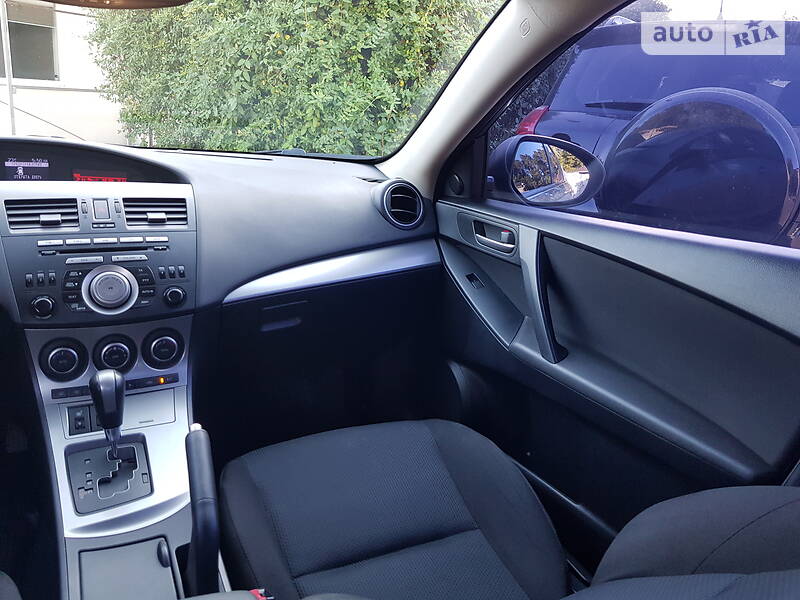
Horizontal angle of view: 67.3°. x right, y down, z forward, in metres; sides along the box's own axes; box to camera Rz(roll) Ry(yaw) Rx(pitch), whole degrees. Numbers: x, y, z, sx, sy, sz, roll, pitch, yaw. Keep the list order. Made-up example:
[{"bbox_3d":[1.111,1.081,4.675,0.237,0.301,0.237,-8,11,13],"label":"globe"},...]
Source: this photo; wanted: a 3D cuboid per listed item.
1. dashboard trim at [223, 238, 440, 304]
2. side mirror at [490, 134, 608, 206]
[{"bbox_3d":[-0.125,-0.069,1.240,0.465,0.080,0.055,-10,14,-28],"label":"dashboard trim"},{"bbox_3d":[0.314,-0.286,1.326,0.230,0.148,0.125,-2,16,-19],"label":"side mirror"}]

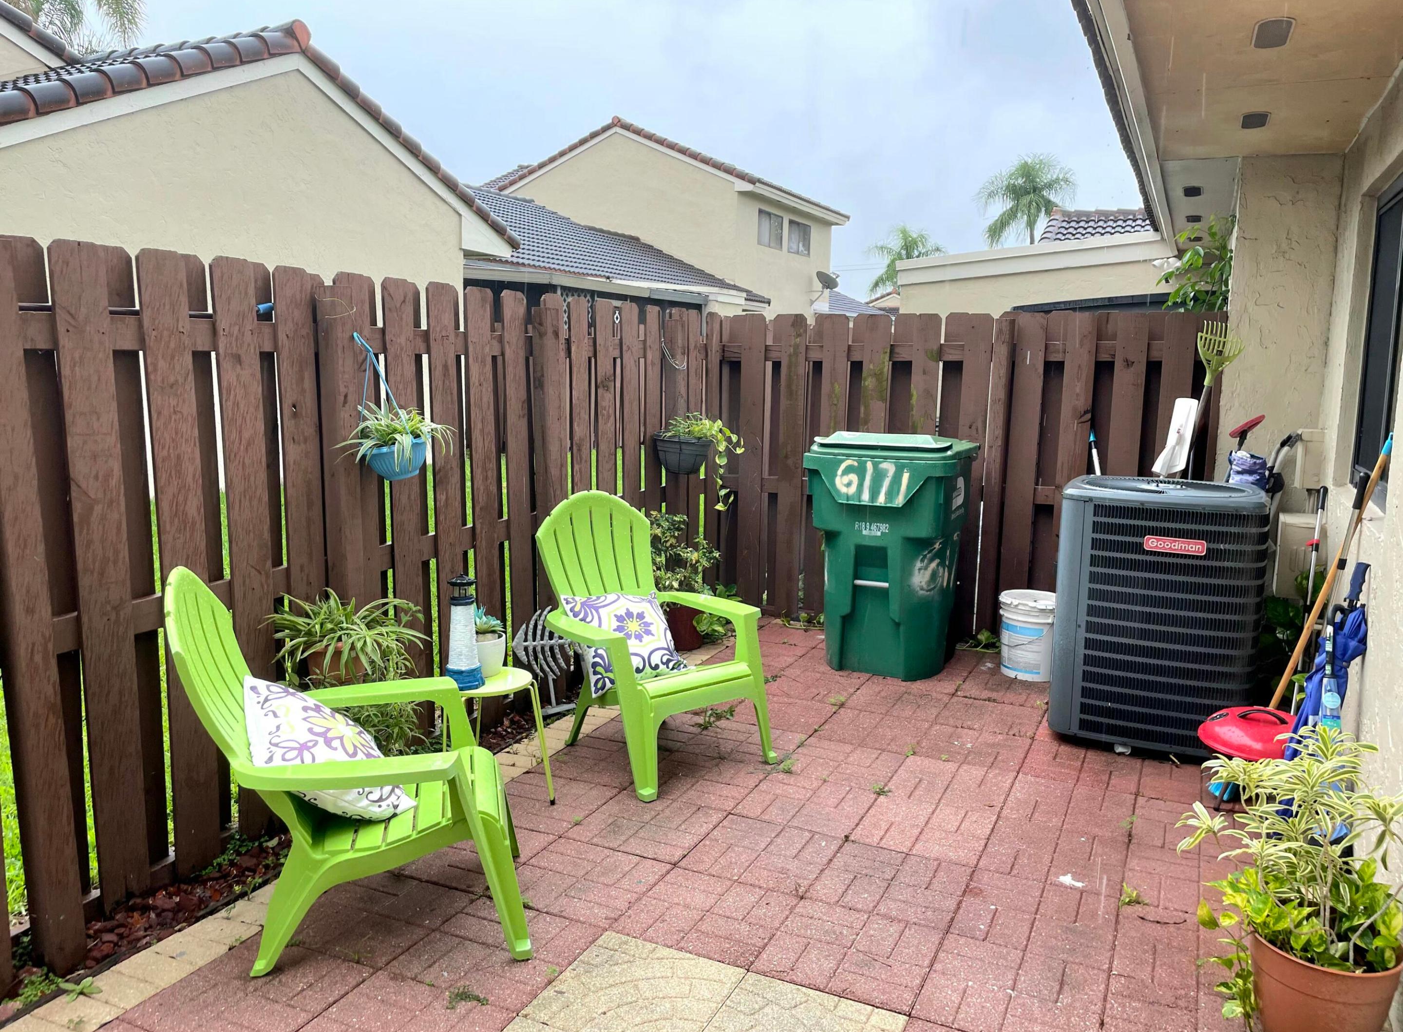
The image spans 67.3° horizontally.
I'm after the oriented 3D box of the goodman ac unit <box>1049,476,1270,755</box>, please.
[{"bbox_3d":[1.879,0.366,4.387,0.737,0.970,0.737,4,9,22],"label":"goodman ac unit"}]

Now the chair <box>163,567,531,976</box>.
[{"bbox_3d":[-0.912,0.614,2.804,0.864,0.978,0.752,-1,9,-12],"label":"chair"}]

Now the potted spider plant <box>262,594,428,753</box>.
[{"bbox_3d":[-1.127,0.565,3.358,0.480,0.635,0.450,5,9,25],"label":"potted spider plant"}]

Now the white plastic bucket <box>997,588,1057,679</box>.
[{"bbox_3d":[1.599,0.579,5.114,0.308,0.384,0.308,5,10,25],"label":"white plastic bucket"}]

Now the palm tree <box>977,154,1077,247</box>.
[{"bbox_3d":[14.291,-10.922,47.260,4.310,10.226,4.310,3,9,16],"label":"palm tree"}]

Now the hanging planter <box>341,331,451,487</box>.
[{"bbox_3d":[-0.977,-0.339,3.373,0.293,0.465,0.303,1,9,0],"label":"hanging planter"}]

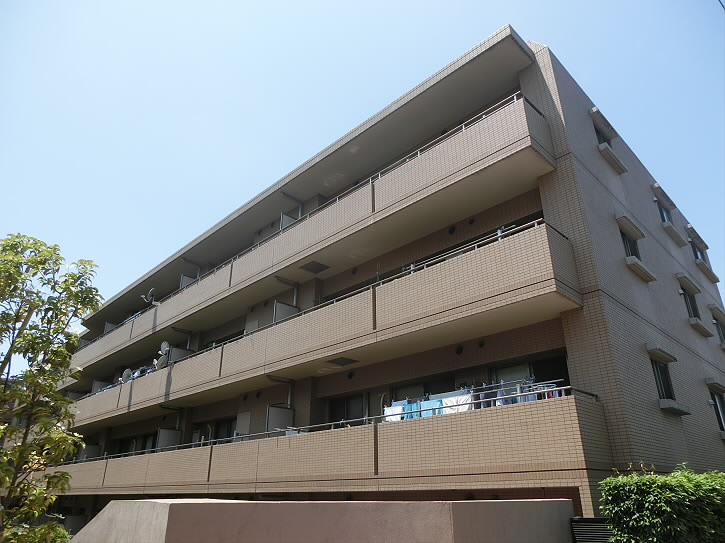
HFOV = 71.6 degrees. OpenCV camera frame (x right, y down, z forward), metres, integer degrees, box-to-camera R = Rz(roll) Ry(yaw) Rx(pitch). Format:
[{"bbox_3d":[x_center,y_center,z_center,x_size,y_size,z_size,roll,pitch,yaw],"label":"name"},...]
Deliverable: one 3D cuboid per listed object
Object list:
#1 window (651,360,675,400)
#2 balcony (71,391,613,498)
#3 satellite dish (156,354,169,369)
[{"bbox_3d":[5.771,2.107,9.717,1.120,0.910,0.150,23,-33,-40],"label":"window"},{"bbox_3d":[-5.307,6.188,15.488,1.130,1.290,24.930,23,-33,-40],"label":"balcony"},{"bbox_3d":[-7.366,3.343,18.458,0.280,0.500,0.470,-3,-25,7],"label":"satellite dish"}]

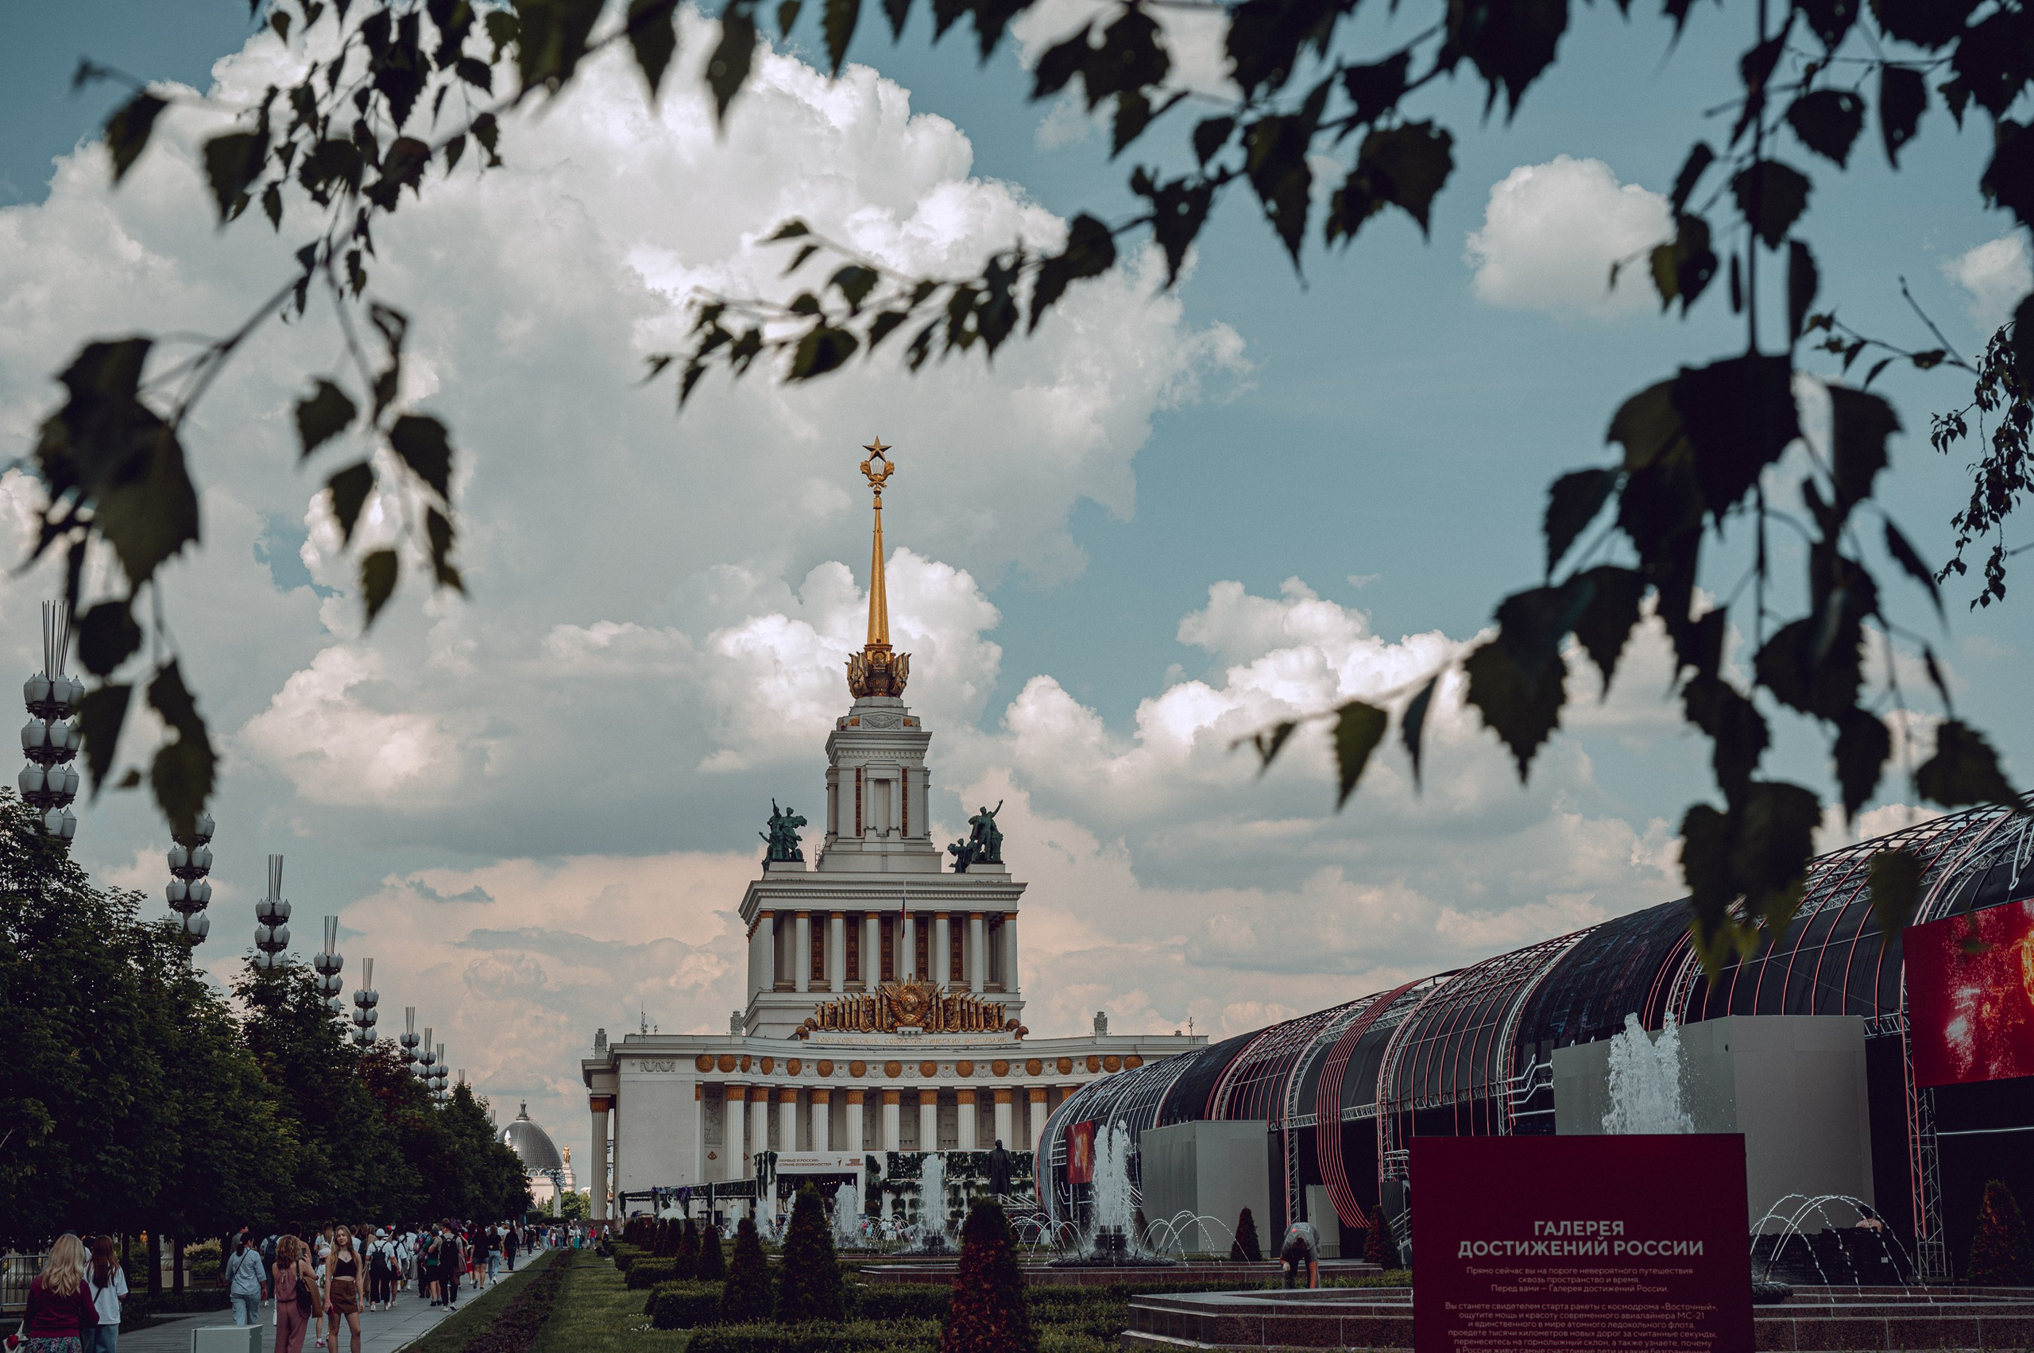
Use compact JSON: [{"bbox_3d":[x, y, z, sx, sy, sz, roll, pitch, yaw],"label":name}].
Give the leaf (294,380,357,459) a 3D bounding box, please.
[{"bbox_3d":[-0.435,-0.162,1.600,0.037,0.051,0.015,17,-6,-8],"label":"leaf"}]

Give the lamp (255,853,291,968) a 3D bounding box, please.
[{"bbox_3d":[-25.692,13.294,87.091,1.291,14.500,1.291,1,-12,-9],"label":"lamp"}]

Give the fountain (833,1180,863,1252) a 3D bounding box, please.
[{"bbox_3d":[-6.010,19.153,90.235,1.100,2.500,1.100,2,-12,-9],"label":"fountain"}]

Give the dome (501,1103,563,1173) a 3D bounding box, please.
[{"bbox_3d":[-127.038,118.976,657.348,19.528,18.494,19.528,1,-12,-9],"label":"dome"}]

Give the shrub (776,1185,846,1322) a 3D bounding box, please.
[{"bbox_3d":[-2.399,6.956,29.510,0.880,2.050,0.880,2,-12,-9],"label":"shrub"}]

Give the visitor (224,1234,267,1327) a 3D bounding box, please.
[{"bbox_3d":[-10.951,8.743,36.178,0.550,1.640,0.380,0,-12,-3],"label":"visitor"}]

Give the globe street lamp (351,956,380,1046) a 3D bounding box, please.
[{"bbox_3d":[-31.338,20.744,121.665,1.258,14.500,1.258,1,-12,-9],"label":"globe street lamp"}]

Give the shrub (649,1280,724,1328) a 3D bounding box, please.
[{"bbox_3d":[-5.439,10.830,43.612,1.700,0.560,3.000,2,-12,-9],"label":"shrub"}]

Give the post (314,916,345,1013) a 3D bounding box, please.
[{"bbox_3d":[-28.508,17.081,104.671,1.278,14.500,1.278,1,-12,-9],"label":"post"}]

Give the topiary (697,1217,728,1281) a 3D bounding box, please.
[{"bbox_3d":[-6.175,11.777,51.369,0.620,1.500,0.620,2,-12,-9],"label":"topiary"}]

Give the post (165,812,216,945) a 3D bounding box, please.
[{"bbox_3d":[-24.455,10.098,74.771,1.400,15.360,1.400,1,-12,-9],"label":"post"}]

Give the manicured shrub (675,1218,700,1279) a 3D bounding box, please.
[{"bbox_3d":[-9.753,16.967,75.302,0.749,1.786,0.749,1,-12,-9],"label":"manicured shrub"}]

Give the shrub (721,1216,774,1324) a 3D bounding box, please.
[{"bbox_3d":[-4.389,9.697,41.373,0.844,1.714,0.844,1,-12,-9],"label":"shrub"}]

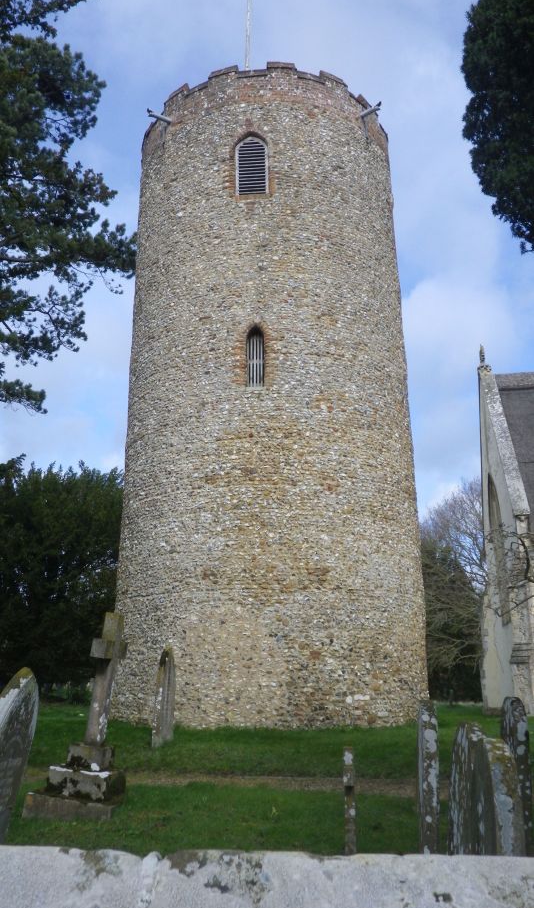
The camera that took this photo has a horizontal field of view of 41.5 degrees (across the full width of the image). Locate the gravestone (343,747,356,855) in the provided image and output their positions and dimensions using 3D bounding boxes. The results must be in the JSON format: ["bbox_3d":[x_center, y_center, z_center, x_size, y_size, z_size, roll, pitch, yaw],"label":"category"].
[{"bbox_3d":[0.540,2.295,4.566,0.070,0.734,0.420,-3,-16,8],"label":"gravestone"}]

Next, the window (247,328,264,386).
[{"bbox_3d":[-0.229,-1.925,14.015,0.359,1.291,0.220,-2,-16,3],"label":"window"}]

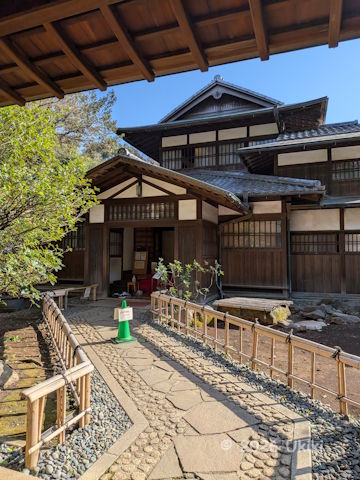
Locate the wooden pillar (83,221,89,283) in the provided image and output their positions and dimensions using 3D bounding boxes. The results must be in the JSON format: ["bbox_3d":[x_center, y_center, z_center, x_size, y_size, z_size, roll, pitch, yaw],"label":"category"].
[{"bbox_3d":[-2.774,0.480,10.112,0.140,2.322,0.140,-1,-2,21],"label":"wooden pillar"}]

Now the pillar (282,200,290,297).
[{"bbox_3d":[3.030,0.253,9.614,0.125,2.784,0.125,-1,-2,21],"label":"pillar"}]

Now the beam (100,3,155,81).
[{"bbox_3d":[-0.241,-0.969,1.646,0.042,0.052,0.468,-1,-16,20],"label":"beam"}]

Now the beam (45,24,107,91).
[{"bbox_3d":[-0.532,-0.963,1.751,0.042,0.052,0.451,-1,-16,20],"label":"beam"}]

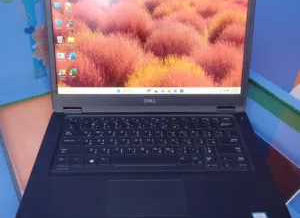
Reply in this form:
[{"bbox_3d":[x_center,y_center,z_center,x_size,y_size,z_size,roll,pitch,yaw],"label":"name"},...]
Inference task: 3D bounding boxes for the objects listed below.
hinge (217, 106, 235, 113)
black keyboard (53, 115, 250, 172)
[{"bbox_3d":[0.132,0.000,0.525,0.032,0.011,0.011,0,38,-2],"label":"hinge"},{"bbox_3d":[0.002,0.049,0.466,0.277,0.006,0.121,0,38,-2],"label":"black keyboard"}]

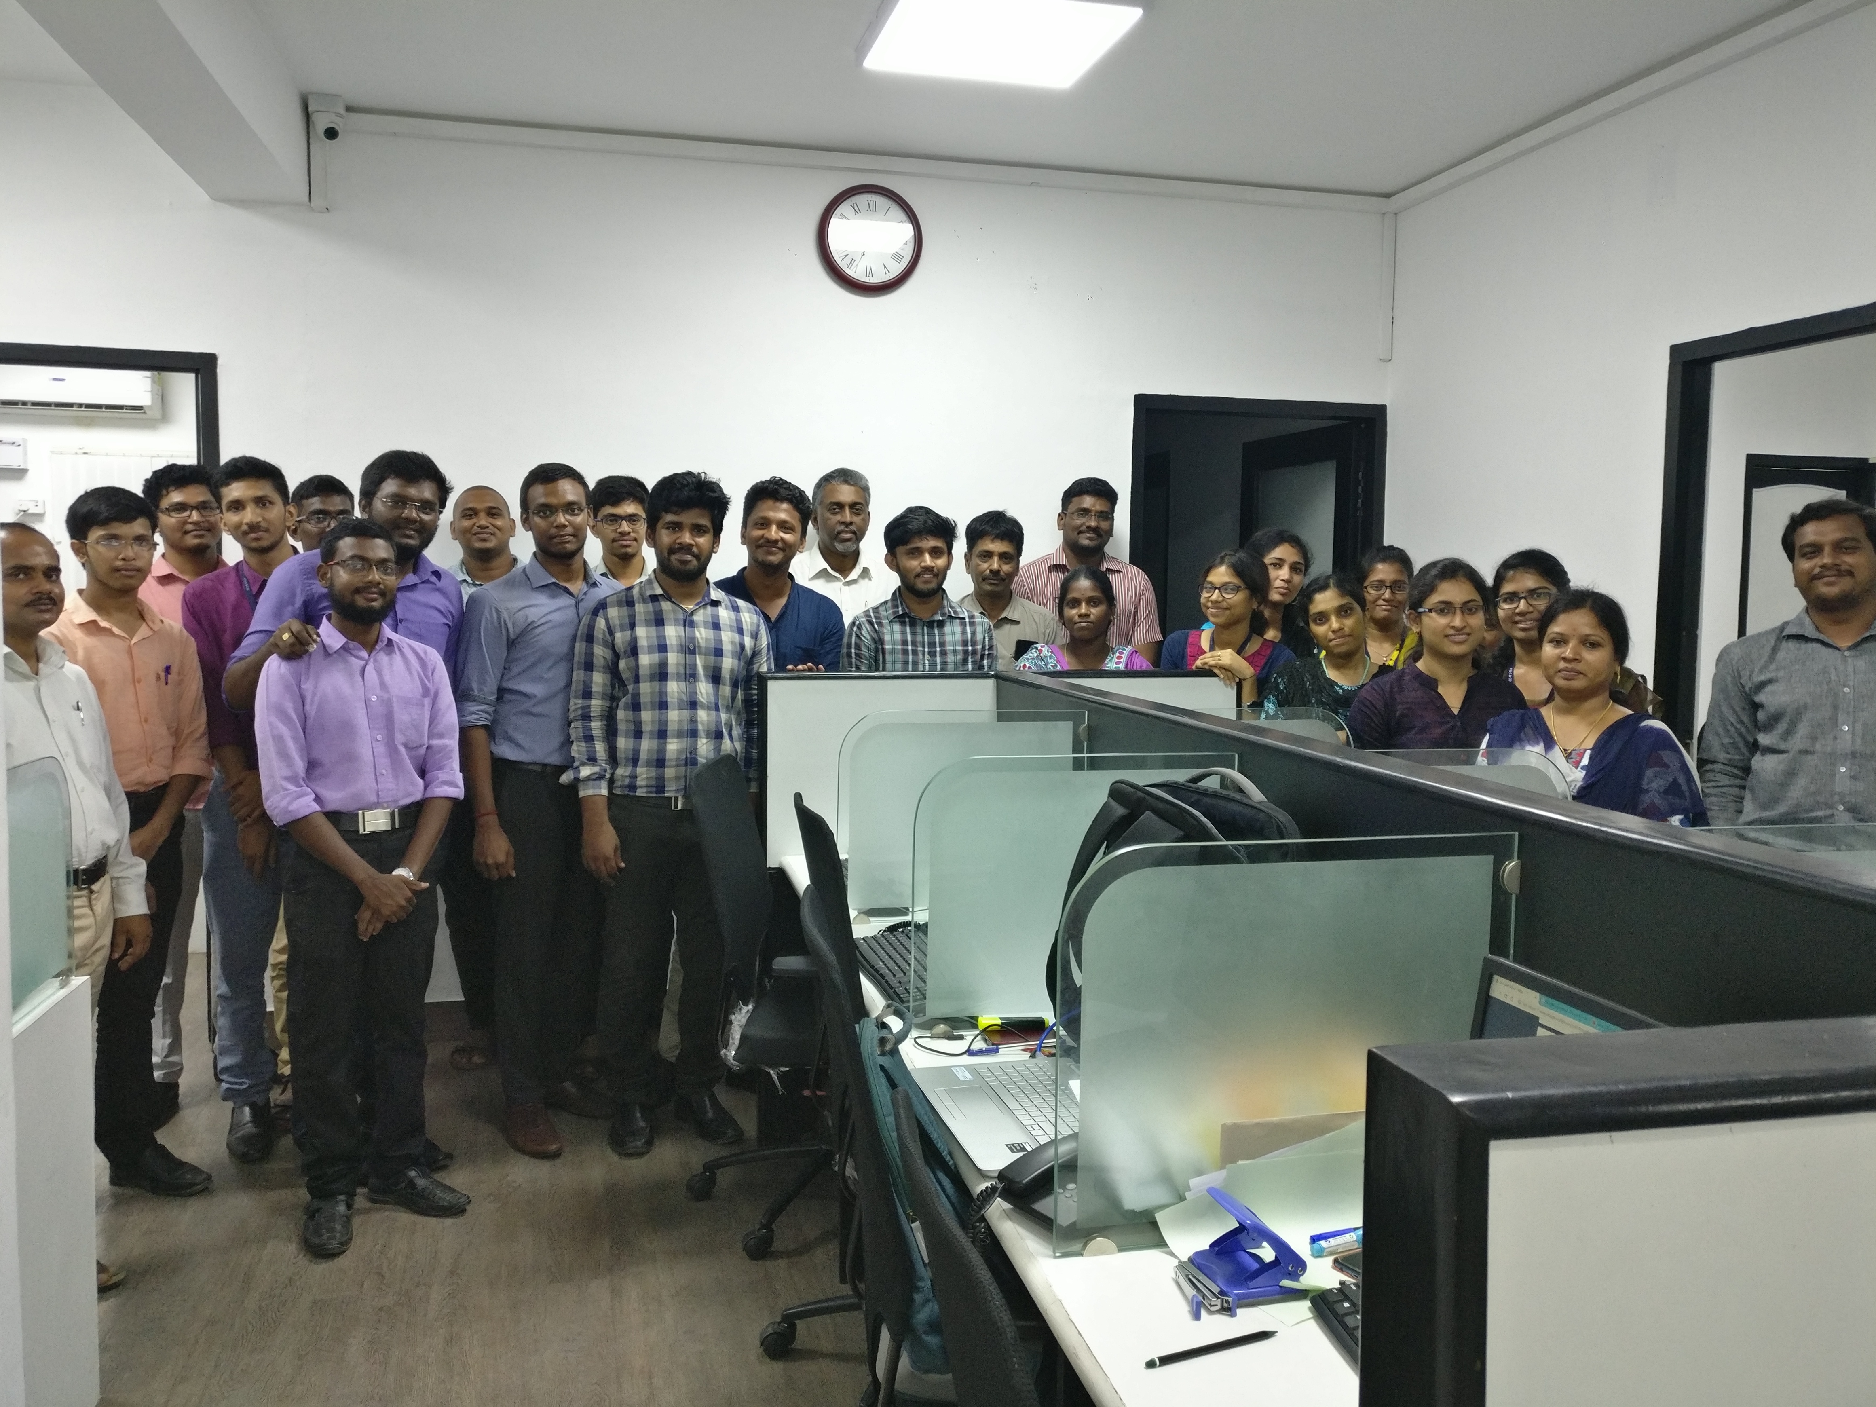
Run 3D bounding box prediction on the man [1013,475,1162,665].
[{"bbox_3d":[0.459,0.205,4.632,0.500,1.767,0.290,1,5,-2],"label":"man"}]

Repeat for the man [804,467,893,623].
[{"bbox_3d":[-0.269,0.207,4.460,0.500,1.771,0.290,0,5,-7],"label":"man"}]

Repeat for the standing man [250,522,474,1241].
[{"bbox_3d":[-1.301,0.378,3.431,0.480,1.577,0.340,-2,6,-30],"label":"standing man"}]

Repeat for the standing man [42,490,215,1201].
[{"bbox_3d":[-1.902,0.327,3.572,0.470,1.637,0.310,-3,6,-40],"label":"standing man"}]

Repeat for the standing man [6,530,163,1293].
[{"bbox_3d":[-1.782,0.414,3.088,0.320,1.548,0.470,5,6,40],"label":"standing man"}]

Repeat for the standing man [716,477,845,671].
[{"bbox_3d":[-0.444,0.249,4.195,0.500,1.727,0.300,0,5,-8],"label":"standing man"}]

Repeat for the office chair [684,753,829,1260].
[{"bbox_3d":[-0.241,0.658,3.480,0.630,1.040,0.620,1,5,-1],"label":"office chair"}]

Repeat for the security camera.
[{"bbox_3d":[-1.758,-1.682,4.365,0.110,0.135,0.120,-2,6,-33],"label":"security camera"}]

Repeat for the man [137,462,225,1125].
[{"bbox_3d":[-2.011,0.240,4.032,0.480,1.729,0.300,-2,6,-30],"label":"man"}]

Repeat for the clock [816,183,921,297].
[{"bbox_3d":[-0.215,-1.462,4.768,0.336,0.336,0.045,0,5,-12],"label":"clock"}]

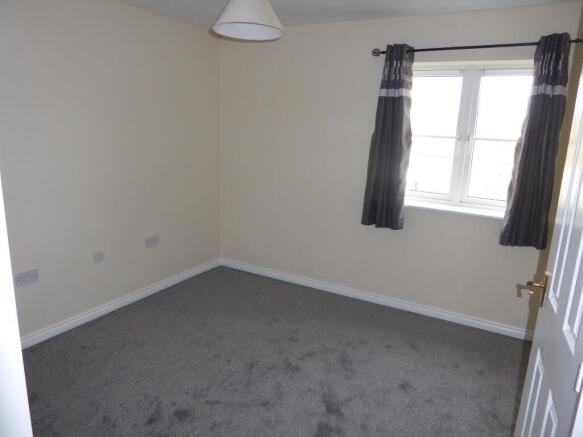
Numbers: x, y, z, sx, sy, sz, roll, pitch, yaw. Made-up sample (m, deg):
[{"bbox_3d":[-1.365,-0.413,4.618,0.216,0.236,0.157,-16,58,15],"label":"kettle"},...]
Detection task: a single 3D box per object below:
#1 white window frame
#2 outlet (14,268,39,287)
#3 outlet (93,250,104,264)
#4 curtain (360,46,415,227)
[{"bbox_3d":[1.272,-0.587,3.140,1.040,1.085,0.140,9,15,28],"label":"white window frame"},{"bbox_3d":[-1.690,0.380,2.698,0.014,0.086,0.146,9,15,28],"label":"outlet"},{"bbox_3d":[-1.434,0.294,3.142,0.014,0.087,0.087,9,15,28],"label":"outlet"},{"bbox_3d":[0.757,-0.605,3.264,0.320,1.370,0.120,9,15,28],"label":"curtain"}]

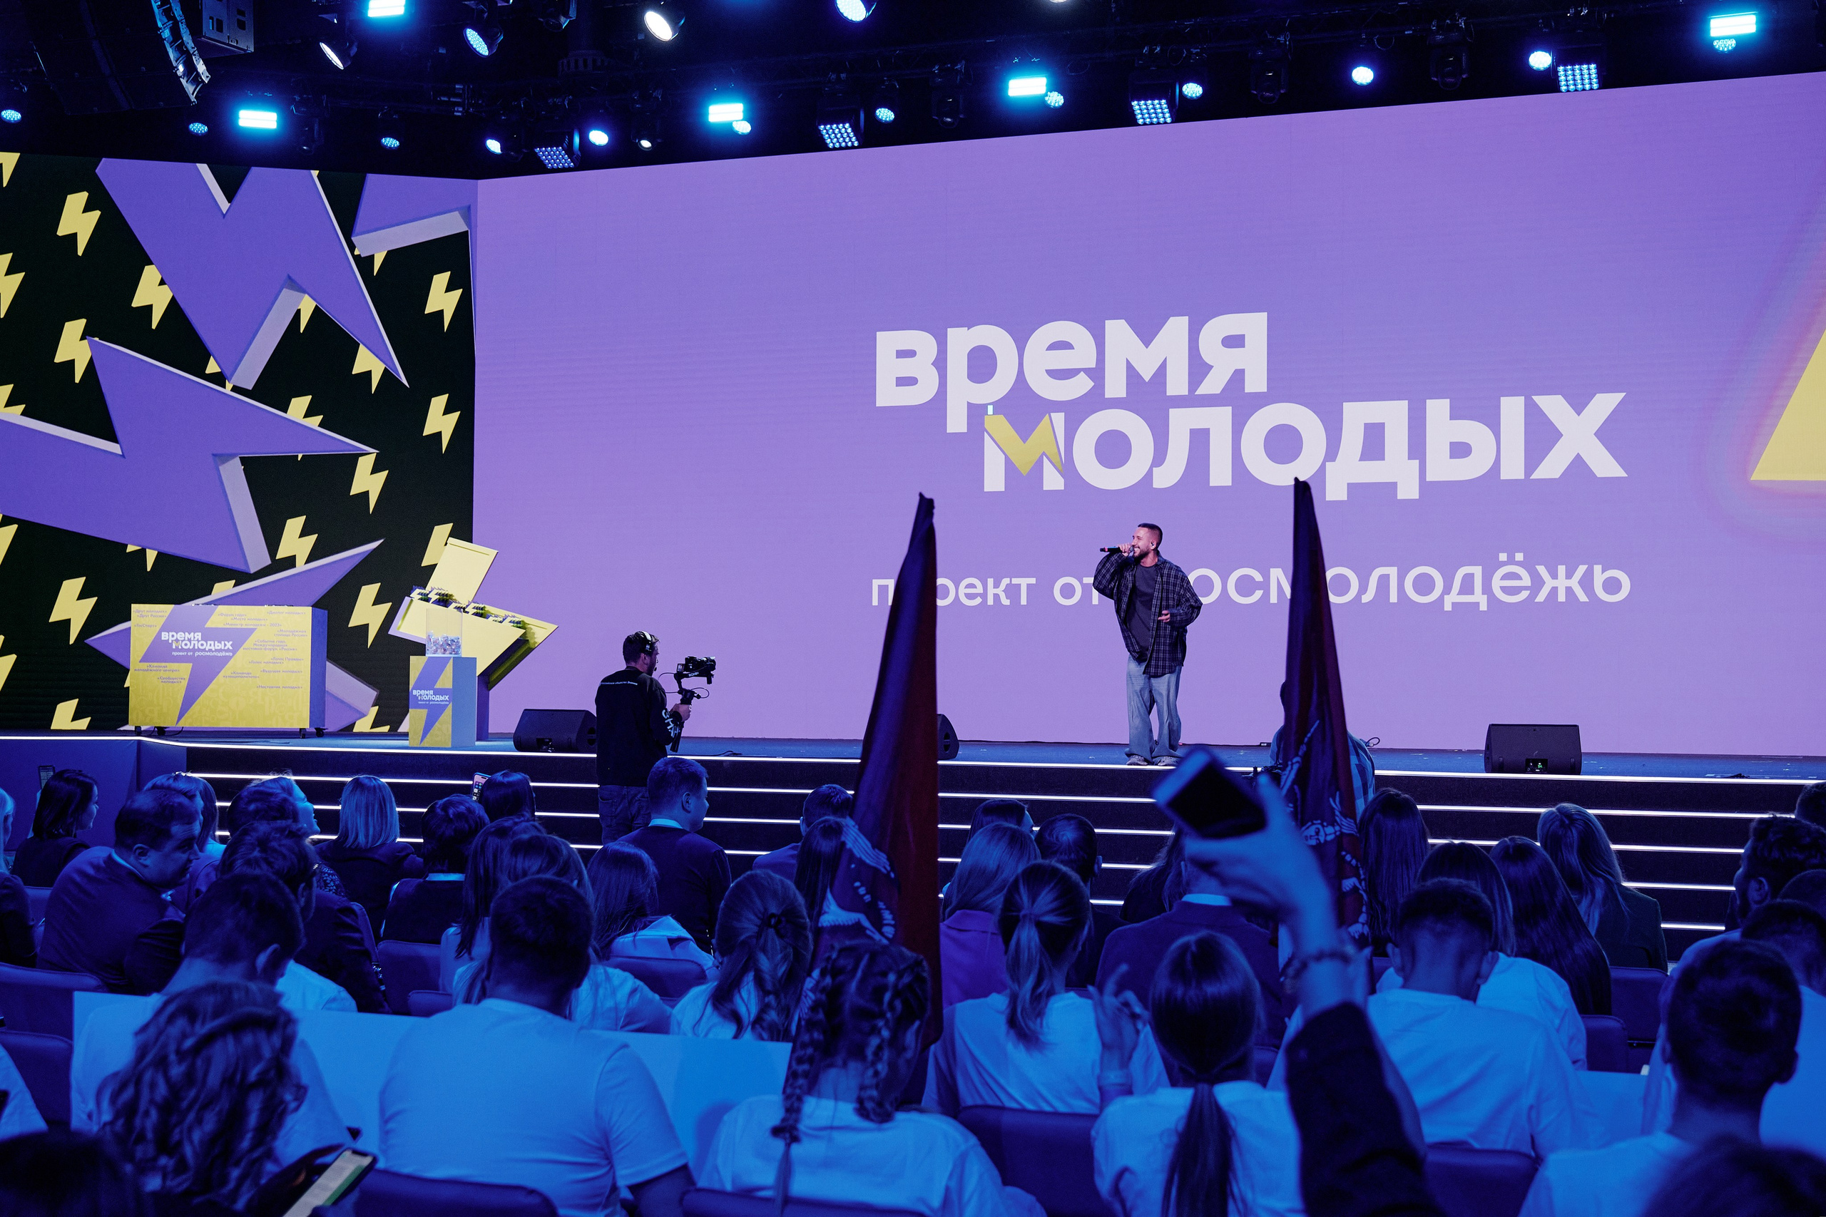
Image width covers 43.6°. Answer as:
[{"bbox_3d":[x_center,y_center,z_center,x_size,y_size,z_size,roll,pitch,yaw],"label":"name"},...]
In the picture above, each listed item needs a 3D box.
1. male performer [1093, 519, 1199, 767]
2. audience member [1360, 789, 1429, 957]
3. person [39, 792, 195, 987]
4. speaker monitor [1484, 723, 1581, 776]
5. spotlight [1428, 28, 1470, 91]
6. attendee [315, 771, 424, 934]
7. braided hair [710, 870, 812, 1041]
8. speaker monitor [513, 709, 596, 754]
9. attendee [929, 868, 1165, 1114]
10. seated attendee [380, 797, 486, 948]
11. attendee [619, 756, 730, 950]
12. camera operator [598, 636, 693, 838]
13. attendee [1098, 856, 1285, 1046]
[{"bbox_3d":[1.727,0.251,16.800,0.740,1.790,0.500,0,-2,22],"label":"male performer"},{"bbox_3d":[1.509,1.211,6.960,0.460,1.280,0.780,0,-2,20],"label":"audience member"},{"bbox_3d":[-2.000,1.120,6.100,0.580,1.280,0.750,0,-1,36],"label":"person"},{"bbox_3d":[4.386,0.973,16.101,0.650,0.345,0.480,0,-2,16],"label":"speaker monitor"},{"bbox_3d":[4.201,-4.310,17.900,0.340,0.490,0.310,0,-1,21],"label":"spotlight"},{"bbox_3d":[-1.794,1.230,8.195,0.470,1.270,0.780,0,-2,20],"label":"attendee"},{"bbox_3d":[-0.308,0.706,4.620,0.200,0.350,0.210,0,-1,14],"label":"braided hair"},{"bbox_3d":[-2.895,1.004,18.839,0.650,0.345,0.480,0,-2,24],"label":"speaker monitor"},{"bbox_3d":[0.345,1.118,4.490,0.480,1.270,0.780,0,-2,20],"label":"attendee"},{"bbox_3d":[-1.289,1.194,7.034,0.470,1.270,0.780,0,-2,20],"label":"seated attendee"},{"bbox_3d":[-0.680,1.140,7.350,0.530,1.310,0.750,0,-1,29],"label":"attendee"},{"bbox_3d":[-1.655,1.029,13.900,0.520,1.770,0.500,-1,-1,45],"label":"camera operator"},{"bbox_3d":[0.729,1.130,5.300,0.520,1.310,0.800,0,-2,20],"label":"attendee"}]

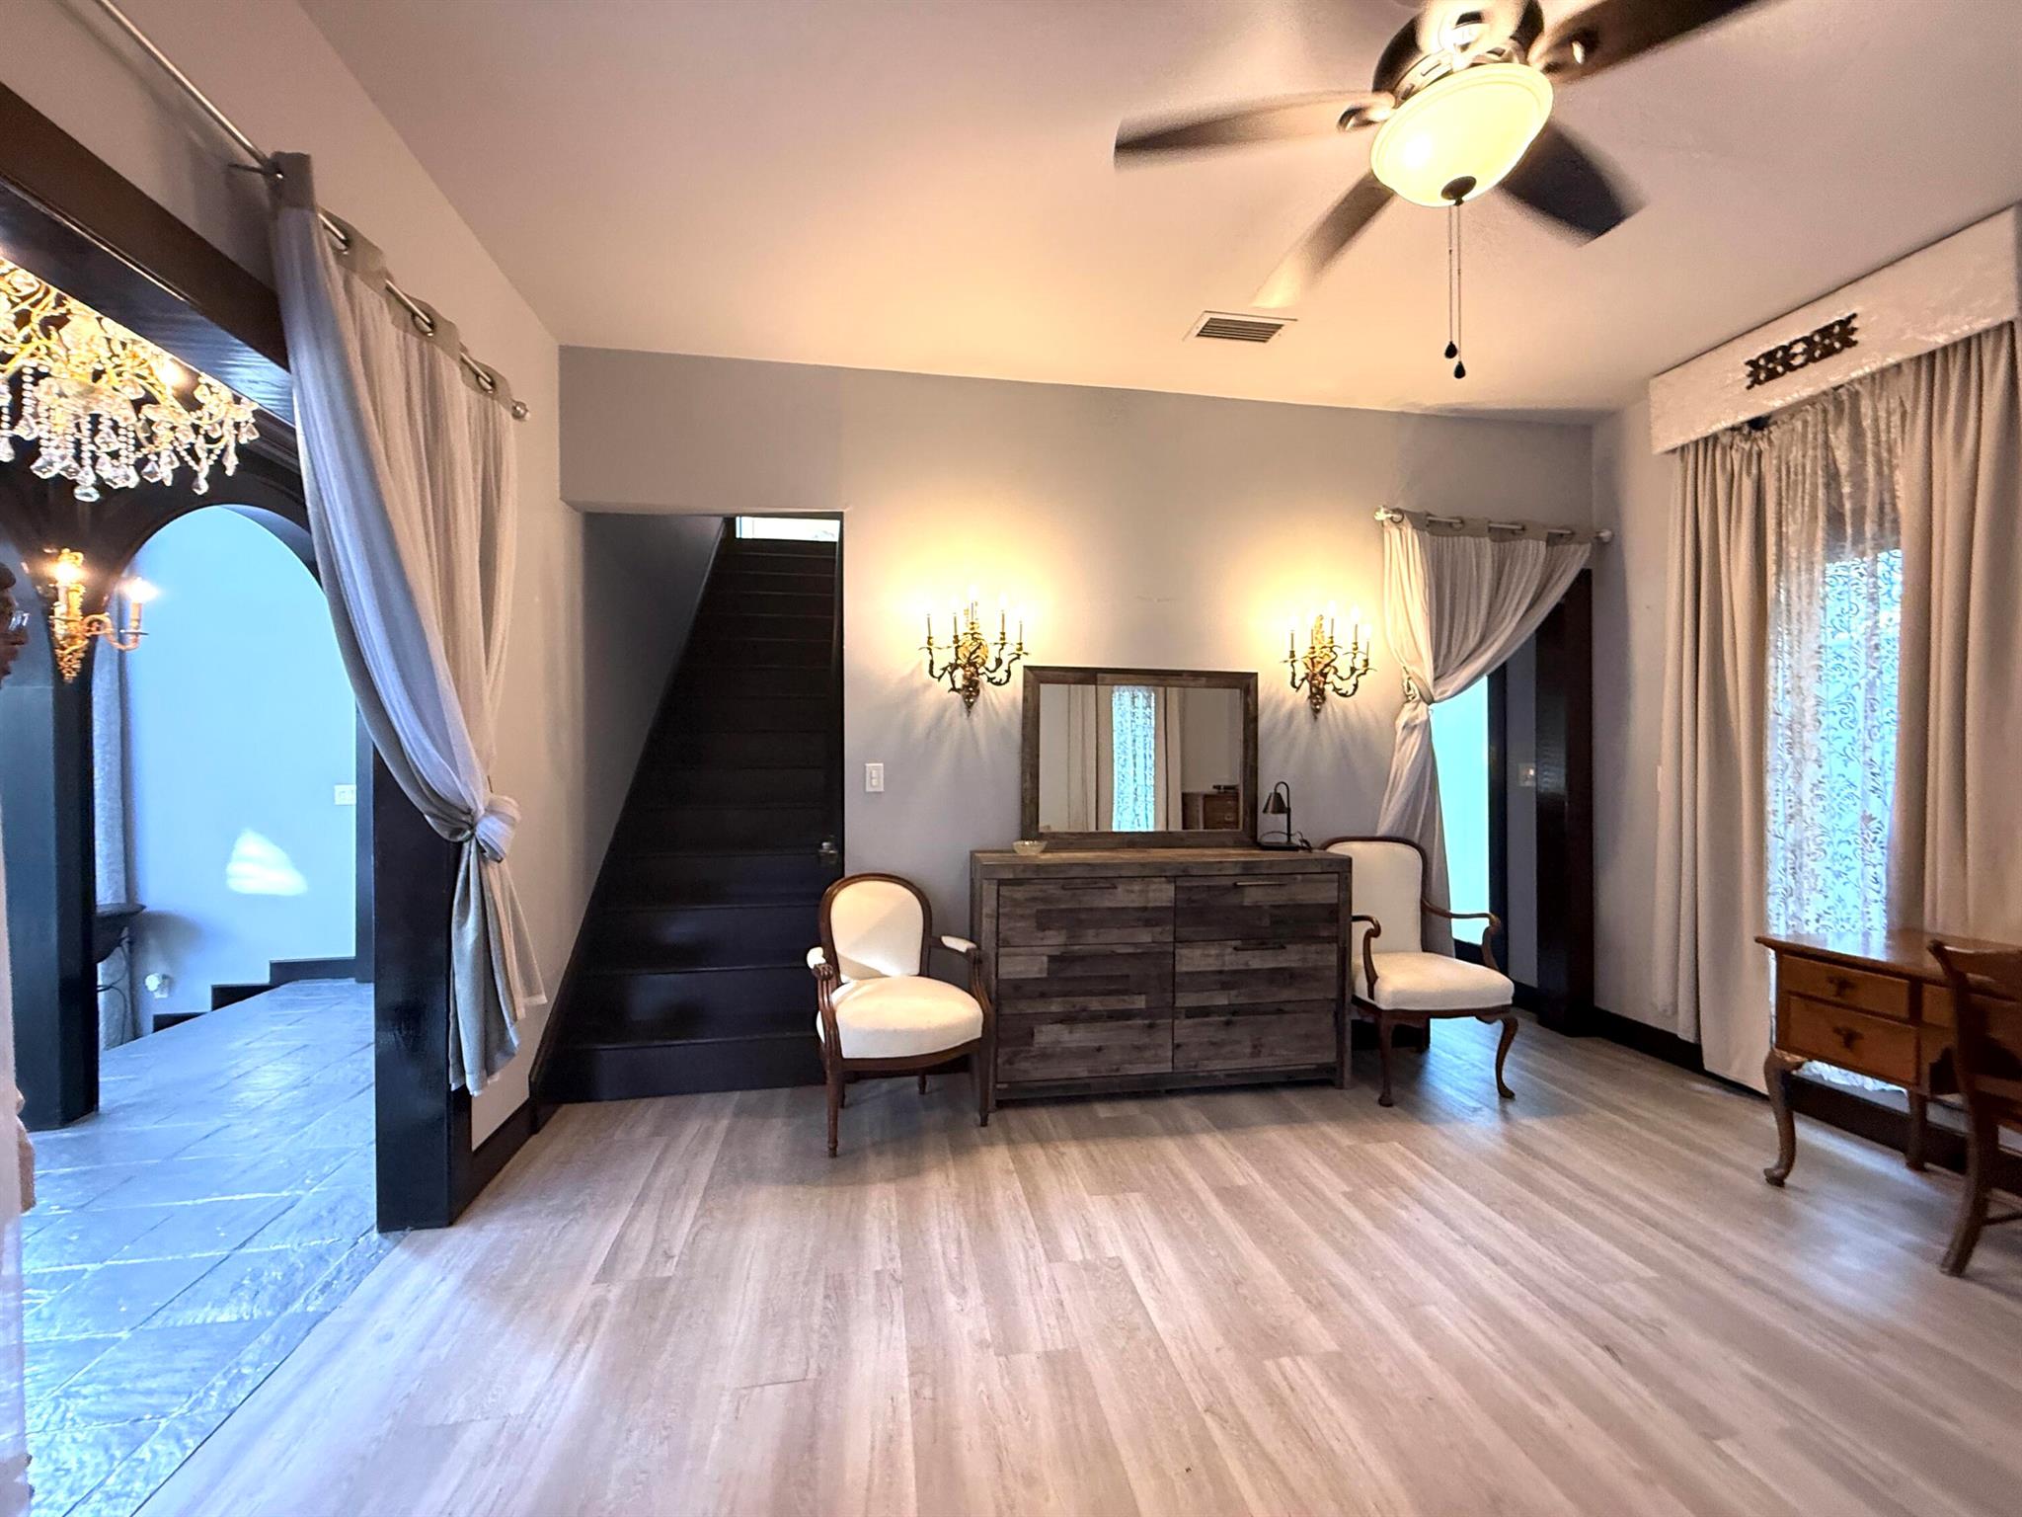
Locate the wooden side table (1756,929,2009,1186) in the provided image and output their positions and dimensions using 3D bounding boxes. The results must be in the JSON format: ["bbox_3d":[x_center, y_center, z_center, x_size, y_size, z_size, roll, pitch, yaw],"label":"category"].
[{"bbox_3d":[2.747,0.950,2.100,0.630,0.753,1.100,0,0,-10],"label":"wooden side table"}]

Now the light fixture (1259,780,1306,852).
[{"bbox_3d":[1.161,0.247,3.535,0.200,0.295,0.130,0,0,-27],"label":"light fixture"}]

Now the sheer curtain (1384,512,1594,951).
[{"bbox_3d":[2.211,-0.079,3.818,1.120,2.040,0.130,0,0,-10],"label":"sheer curtain"}]

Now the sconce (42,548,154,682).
[{"bbox_3d":[-3.418,-0.523,3.061,0.180,0.480,0.380,0,0,-10],"label":"sconce"}]

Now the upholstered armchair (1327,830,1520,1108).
[{"bbox_3d":[1.657,0.843,3.439,0.620,0.970,0.650,0,0,-6],"label":"upholstered armchair"}]

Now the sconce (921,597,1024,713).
[{"bbox_3d":[-0.145,-0.433,3.369,0.430,0.470,0.250,0,0,-10],"label":"sconce"}]

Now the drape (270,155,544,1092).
[{"bbox_3d":[-1.488,-0.089,2.178,0.170,2.060,1.280,0,0,-10],"label":"drape"}]

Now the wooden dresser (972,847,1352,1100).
[{"bbox_3d":[0.610,0.865,3.393,1.515,0.934,0.410,0,0,-10],"label":"wooden dresser"}]

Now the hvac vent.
[{"bbox_3d":[0.870,-1.617,3.114,0.365,0.025,0.210,0,0,-10],"label":"hvac vent"}]

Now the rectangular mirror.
[{"bbox_3d":[0.582,0.001,3.576,1.065,0.785,0.045,0,0,-10],"label":"rectangular mirror"}]

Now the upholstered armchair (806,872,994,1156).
[{"bbox_3d":[-0.435,0.895,3.057,0.630,0.885,0.570,0,0,-24],"label":"upholstered armchair"}]

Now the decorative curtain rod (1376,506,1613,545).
[{"bbox_3d":[2.268,-1.089,3.816,1.230,0.060,0.085,0,0,-10],"label":"decorative curtain rod"}]

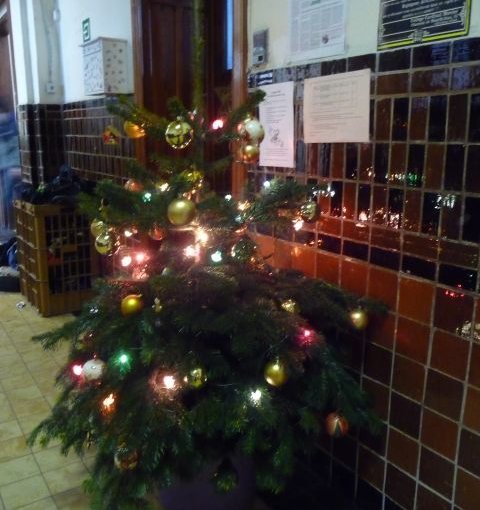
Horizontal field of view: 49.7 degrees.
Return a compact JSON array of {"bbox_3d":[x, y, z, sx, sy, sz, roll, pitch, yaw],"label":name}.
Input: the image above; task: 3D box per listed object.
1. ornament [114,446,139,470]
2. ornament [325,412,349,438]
[{"bbox_3d":[-0.300,0.536,1.370,0.060,0.065,0.060,-1,14,-5],"label":"ornament"},{"bbox_3d":[0.267,0.471,1.430,0.060,0.065,0.060,-1,14,-5],"label":"ornament"}]

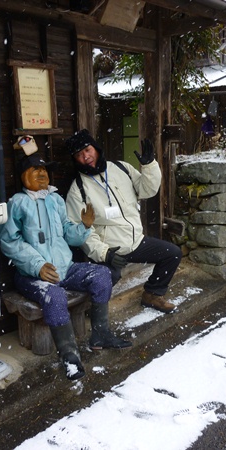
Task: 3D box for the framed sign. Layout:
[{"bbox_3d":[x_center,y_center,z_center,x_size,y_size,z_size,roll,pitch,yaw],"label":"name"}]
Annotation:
[{"bbox_3d":[-0.513,-0.843,2.928,0.045,0.440,0.380,10,17,43],"label":"framed sign"}]

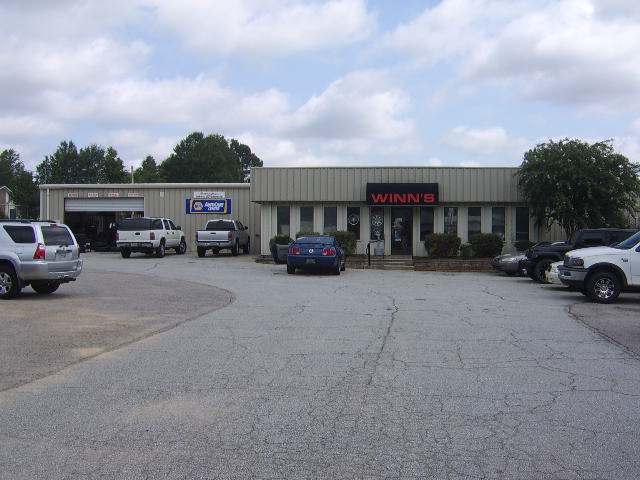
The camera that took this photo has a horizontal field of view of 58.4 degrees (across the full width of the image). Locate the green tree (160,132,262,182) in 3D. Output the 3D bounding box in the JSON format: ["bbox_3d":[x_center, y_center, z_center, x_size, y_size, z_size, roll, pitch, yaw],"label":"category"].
[{"bbox_3d":[-12.500,-6.000,65.000,11.000,12.400,10.000,0,1,4],"label":"green tree"}]

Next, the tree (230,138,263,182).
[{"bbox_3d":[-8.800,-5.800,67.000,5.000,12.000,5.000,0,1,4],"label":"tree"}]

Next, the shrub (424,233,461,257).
[{"bbox_3d":[5.610,0.220,26.200,1.650,1.100,1.450,0,1,4],"label":"shrub"}]

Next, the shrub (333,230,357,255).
[{"bbox_3d":[0.980,0.150,26.500,1.250,1.100,1.250,0,1,4],"label":"shrub"}]

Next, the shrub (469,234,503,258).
[{"bbox_3d":[7.550,0.220,26.100,1.580,1.100,1.400,0,1,4],"label":"shrub"}]

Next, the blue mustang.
[{"bbox_3d":[-0.040,0.550,22.000,1.880,1.390,4.770,0,1,6],"label":"blue mustang"}]

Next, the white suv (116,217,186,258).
[{"bbox_3d":[-8.370,-0.130,29.200,2.000,1.900,5.750,0,1,3],"label":"white suv"}]

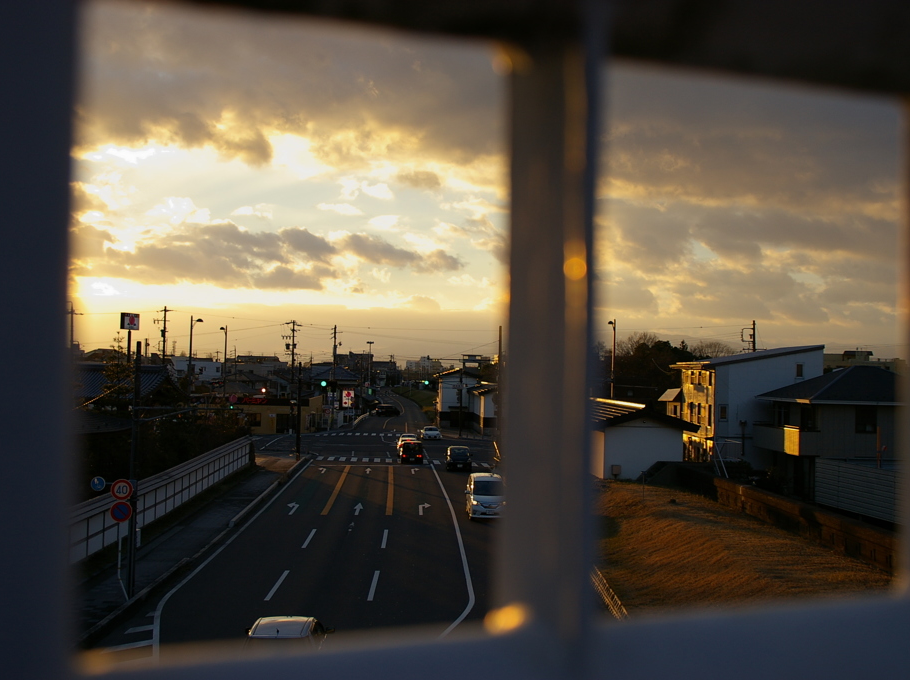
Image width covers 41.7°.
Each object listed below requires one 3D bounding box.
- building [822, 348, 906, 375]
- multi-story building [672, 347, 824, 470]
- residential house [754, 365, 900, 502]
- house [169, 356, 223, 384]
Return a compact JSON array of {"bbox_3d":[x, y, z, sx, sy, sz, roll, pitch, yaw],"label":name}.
[{"bbox_3d":[81.546,8.105,235.879,18.000,12.500,12.000,1,-2,-2],"label":"building"},{"bbox_3d":[23.700,5.300,97.000,9.300,9.800,11.000,1,-1,-2],"label":"multi-story building"},{"bbox_3d":[24.142,5.415,71.011,10.783,7.614,10.900,1,-2,-1],"label":"residential house"},{"bbox_3d":[-45.124,7.078,208.958,8.600,8.100,8.500,1,-2,-1],"label":"house"}]

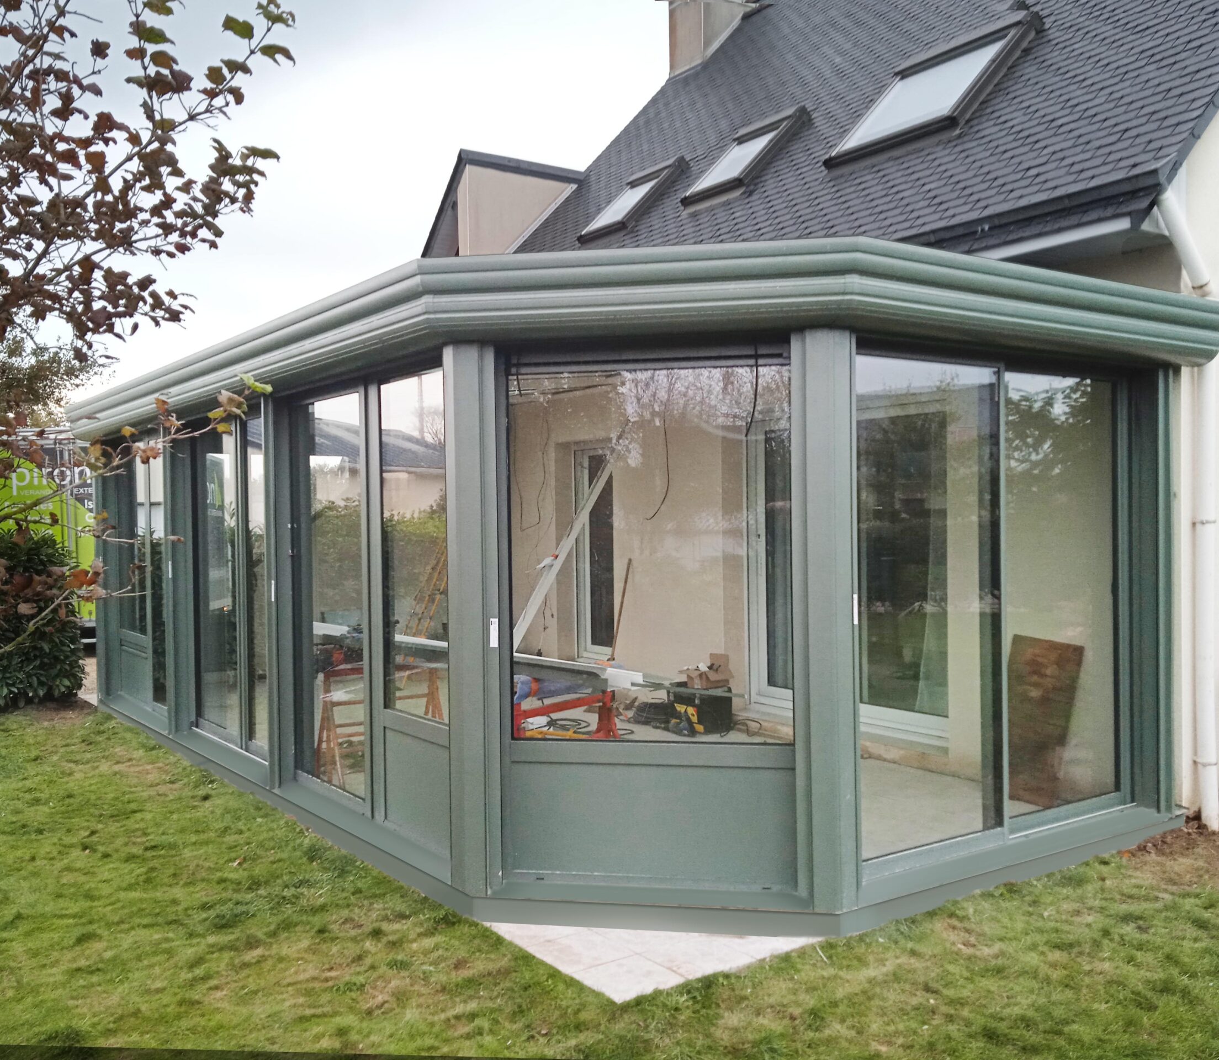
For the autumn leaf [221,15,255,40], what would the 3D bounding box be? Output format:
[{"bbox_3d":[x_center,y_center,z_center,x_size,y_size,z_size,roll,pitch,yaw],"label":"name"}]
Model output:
[{"bbox_3d":[-1.040,-1.405,3.200,0.088,0.066,0.045,-1,0,-18],"label":"autumn leaf"}]

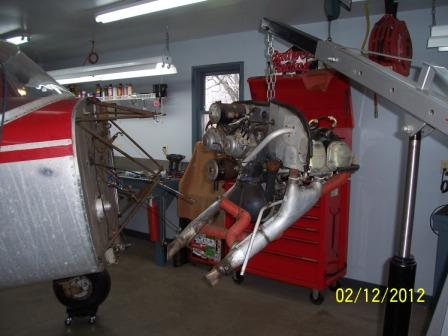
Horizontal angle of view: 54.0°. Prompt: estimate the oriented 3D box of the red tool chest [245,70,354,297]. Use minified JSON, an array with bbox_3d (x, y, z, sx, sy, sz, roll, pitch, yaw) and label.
[{"bbox_3d":[0.547,0.114,4.037,1.060,1.958,0.470,4,7,37],"label":"red tool chest"}]

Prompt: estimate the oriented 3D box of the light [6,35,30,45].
[{"bbox_3d":[-2.190,-1.149,4.164,1.220,0.090,0.140,4,7,37],"label":"light"}]

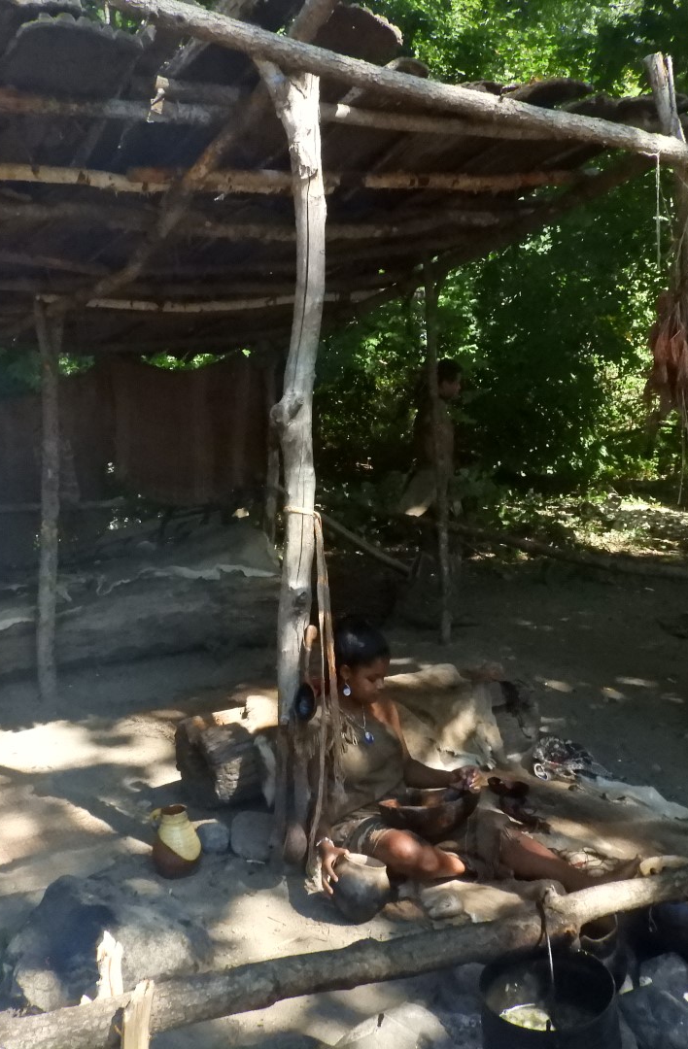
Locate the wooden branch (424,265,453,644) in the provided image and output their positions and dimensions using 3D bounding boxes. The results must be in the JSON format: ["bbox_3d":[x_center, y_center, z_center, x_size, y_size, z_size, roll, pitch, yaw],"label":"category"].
[{"bbox_3d":[0.569,-0.381,5.838,0.090,2.273,0.090,-3,8,0],"label":"wooden branch"}]

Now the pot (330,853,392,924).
[{"bbox_3d":[0.048,1.035,2.770,0.165,0.165,0.165,0,6,0],"label":"pot"}]

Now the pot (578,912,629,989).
[{"bbox_3d":[0.659,1.115,2.559,0.175,0.190,0.175,0,8,0],"label":"pot"}]

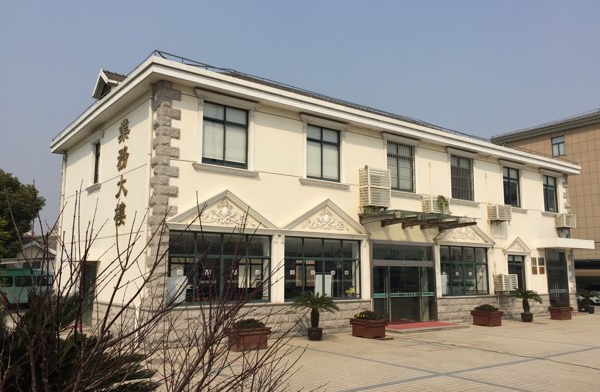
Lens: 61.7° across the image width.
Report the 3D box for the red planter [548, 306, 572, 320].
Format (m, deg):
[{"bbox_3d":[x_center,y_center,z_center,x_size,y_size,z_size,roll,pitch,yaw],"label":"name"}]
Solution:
[{"bbox_3d":[10.659,4.794,20.635,0.850,0.500,0.520,7,-11,-35],"label":"red planter"}]

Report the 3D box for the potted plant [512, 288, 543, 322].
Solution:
[{"bbox_3d":[8.891,4.197,19.535,1.120,1.330,1.120,7,-11,-35],"label":"potted plant"}]

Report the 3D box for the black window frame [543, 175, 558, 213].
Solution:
[{"bbox_3d":[13.584,-0.081,27.274,1.450,1.930,0.120,6,-10,-37],"label":"black window frame"}]

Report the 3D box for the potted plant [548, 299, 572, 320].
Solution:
[{"bbox_3d":[11.058,4.833,21.365,0.660,0.810,0.660,3,-8,-18],"label":"potted plant"}]

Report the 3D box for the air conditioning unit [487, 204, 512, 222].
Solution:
[{"bbox_3d":[9.360,0.848,23.485,1.180,0.710,0.480,6,-10,-37],"label":"air conditioning unit"}]

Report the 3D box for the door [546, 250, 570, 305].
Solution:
[{"bbox_3d":[12.534,4.064,24.397,1.909,2.820,0.130,7,-10,-36],"label":"door"}]

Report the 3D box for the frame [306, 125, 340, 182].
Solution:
[{"bbox_3d":[0.753,-1.315,15.725,1.323,1.657,0.120,7,-11,-35],"label":"frame"}]

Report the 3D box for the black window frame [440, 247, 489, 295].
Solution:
[{"bbox_3d":[6.342,2.865,19.188,2.897,1.841,0.120,7,-11,-35],"label":"black window frame"}]

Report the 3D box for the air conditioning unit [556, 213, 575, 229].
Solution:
[{"bbox_3d":[14.518,1.438,27.430,1.270,0.720,0.480,6,-10,-37],"label":"air conditioning unit"}]

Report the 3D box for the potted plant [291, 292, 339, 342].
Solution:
[{"bbox_3d":[0.476,3.654,15.366,1.420,1.420,1.420,0,-8,0],"label":"potted plant"}]

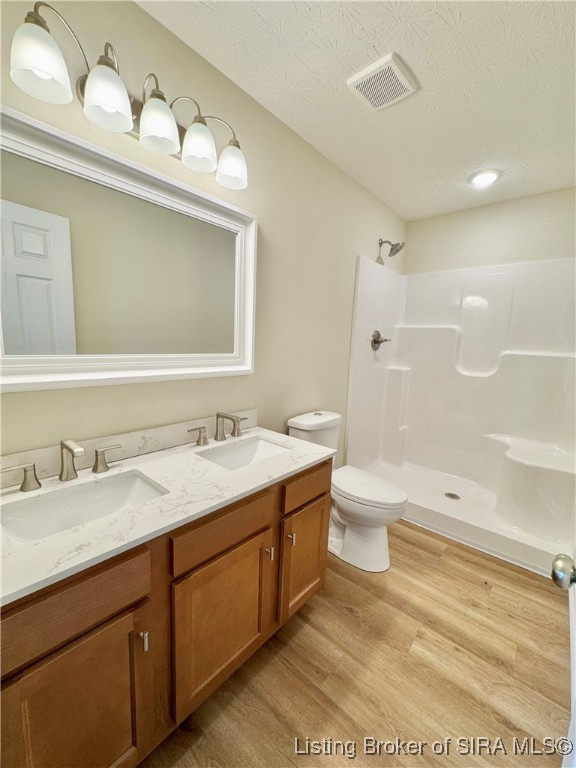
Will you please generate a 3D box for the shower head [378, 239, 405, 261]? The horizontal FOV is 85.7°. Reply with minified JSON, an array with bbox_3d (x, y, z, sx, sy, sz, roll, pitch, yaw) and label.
[{"bbox_3d":[0.850,-1.117,2.521,0.211,0.156,0.131,9,11,41],"label":"shower head"}]

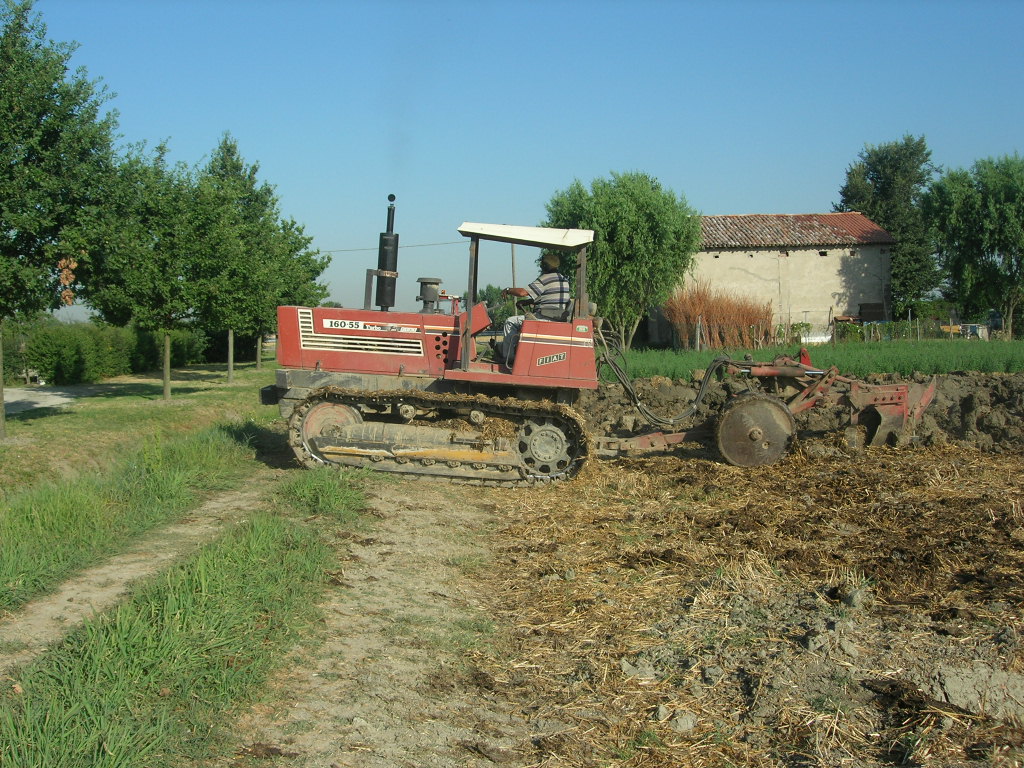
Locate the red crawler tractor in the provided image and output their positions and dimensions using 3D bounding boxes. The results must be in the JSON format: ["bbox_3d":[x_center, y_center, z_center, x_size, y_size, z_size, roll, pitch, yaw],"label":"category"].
[{"bbox_3d":[1.079,-0.655,13.700,7.900,3.300,2.400,1,3,3],"label":"red crawler tractor"}]

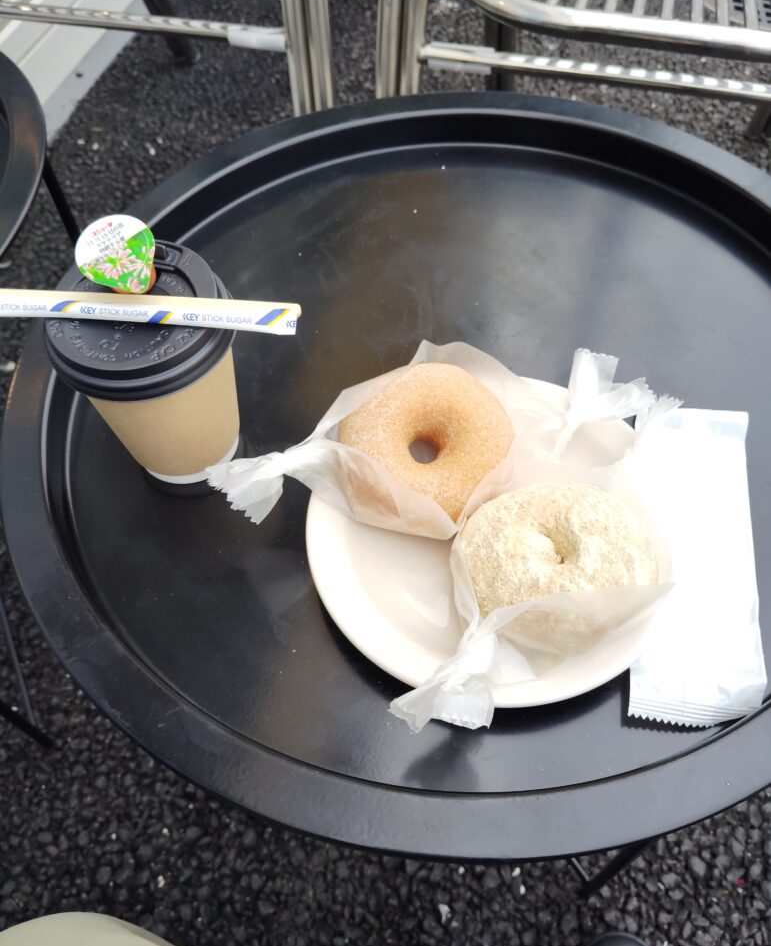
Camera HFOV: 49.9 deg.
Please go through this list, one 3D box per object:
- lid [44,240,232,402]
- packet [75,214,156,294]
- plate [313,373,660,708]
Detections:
[{"bbox_3d":[-0.109,-0.069,0.365,0.083,0.017,0.083,-2,56,3],"label":"lid"},{"bbox_3d":[-0.111,-0.088,0.354,0.034,0.021,0.038,-34,84,-7],"label":"packet"},{"bbox_3d":[0.052,0.027,0.390,0.175,0.020,0.175,-2,56,3],"label":"plate"}]

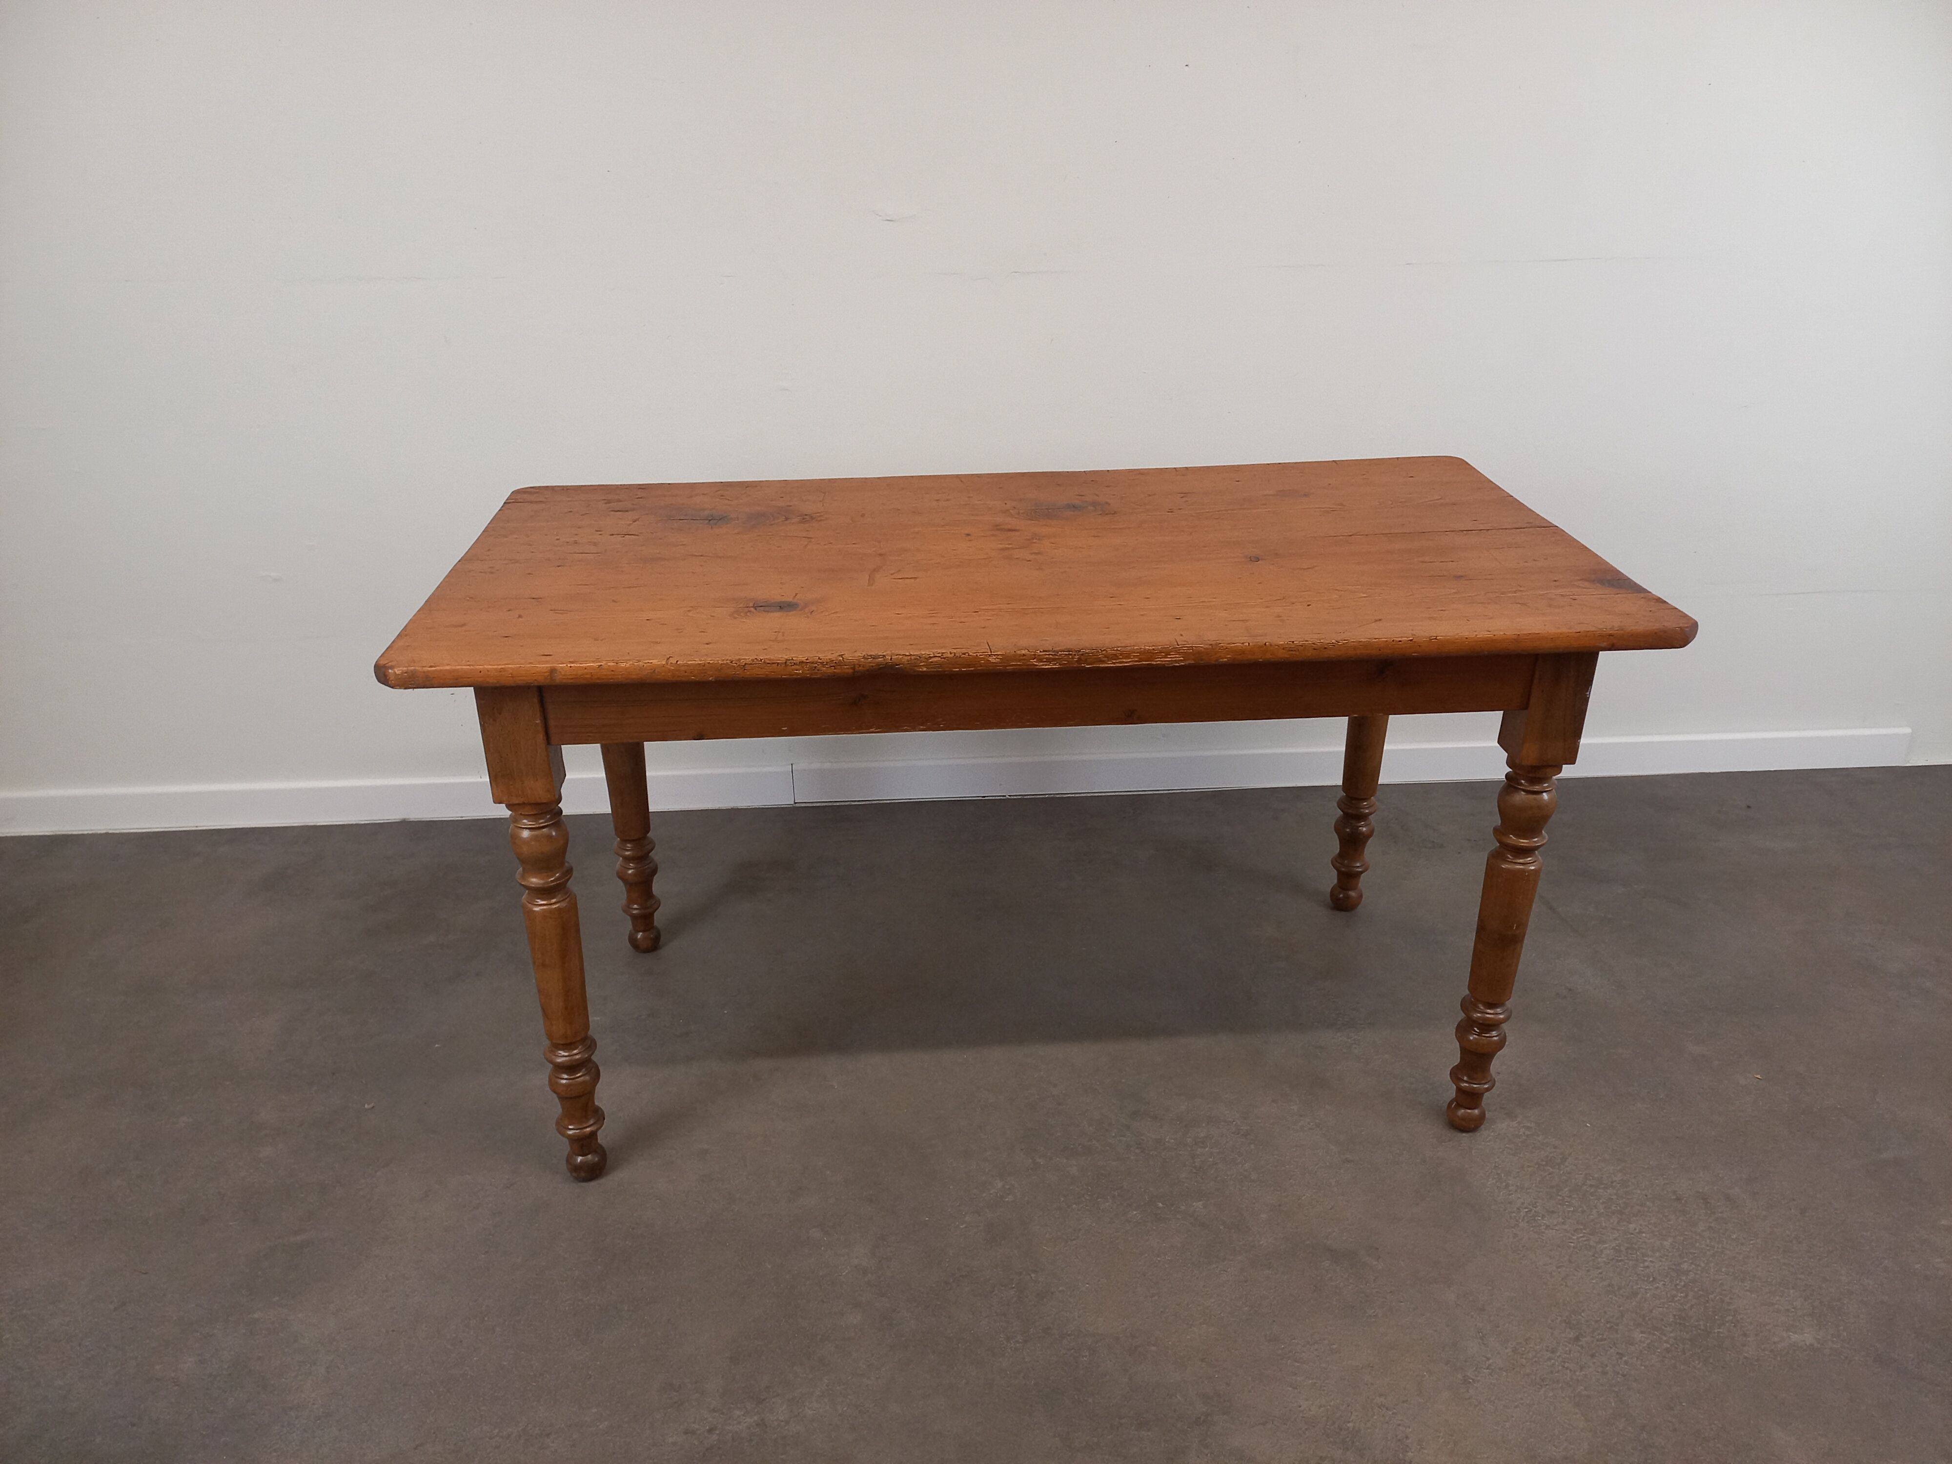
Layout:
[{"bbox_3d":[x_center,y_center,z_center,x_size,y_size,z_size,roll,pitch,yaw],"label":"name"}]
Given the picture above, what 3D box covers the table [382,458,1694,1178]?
[{"bbox_3d":[0.059,0.106,1.960,1.410,0.760,0.670,-2,26,-4],"label":"table"}]

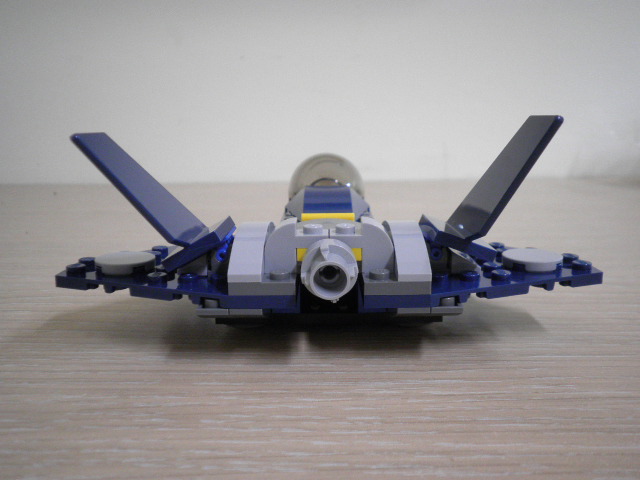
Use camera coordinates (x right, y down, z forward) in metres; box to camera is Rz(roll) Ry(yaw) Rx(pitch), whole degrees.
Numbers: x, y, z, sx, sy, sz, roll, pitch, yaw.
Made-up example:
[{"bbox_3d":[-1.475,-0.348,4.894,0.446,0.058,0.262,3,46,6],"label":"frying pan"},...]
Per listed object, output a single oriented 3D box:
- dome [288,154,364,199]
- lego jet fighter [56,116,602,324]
[{"bbox_3d":[0.003,-0.028,0.245,0.032,0.018,0.034,0,14,0],"label":"dome"},{"bbox_3d":[0.003,-0.014,0.202,0.144,0.059,0.161,0,14,0],"label":"lego jet fighter"}]

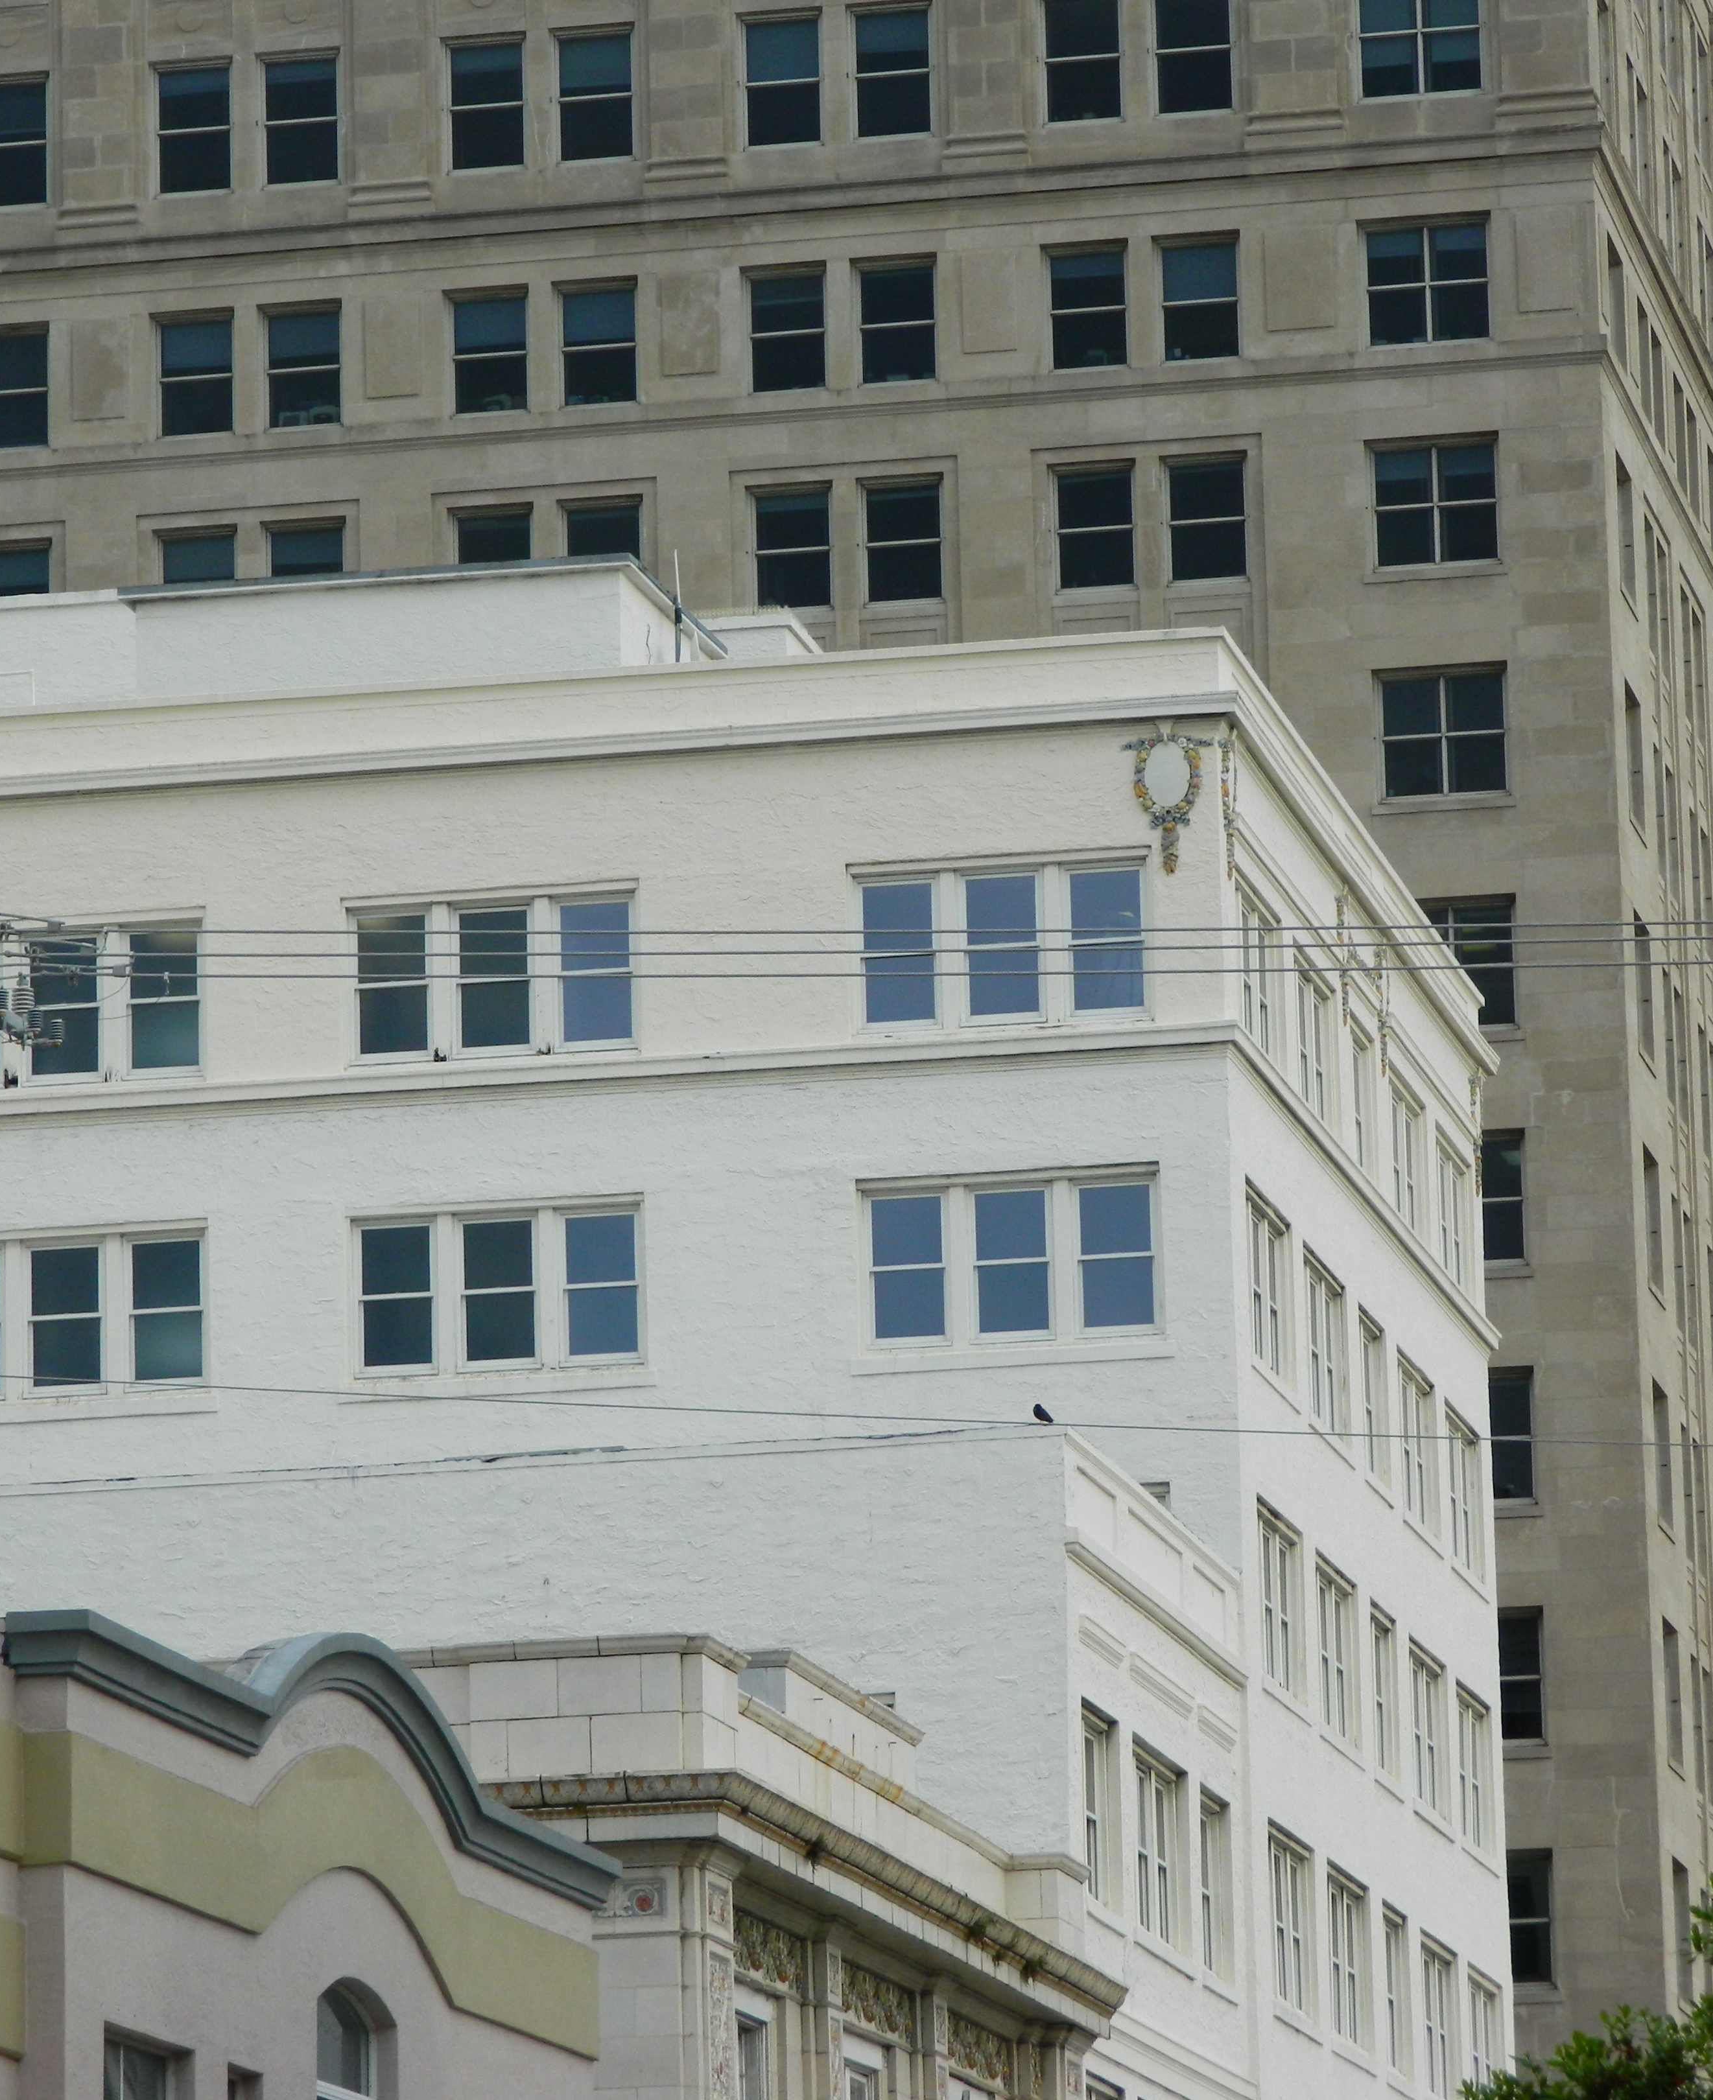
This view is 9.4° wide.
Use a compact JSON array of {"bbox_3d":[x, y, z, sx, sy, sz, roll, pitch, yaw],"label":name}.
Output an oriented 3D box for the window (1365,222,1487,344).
[{"bbox_3d":[8.354,-11.242,152.996,1.747,1.721,0.200,-4,-11,10],"label":"window"}]

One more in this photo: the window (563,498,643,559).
[{"bbox_3d":[-3.632,-6.997,150.743,1.160,1.830,0.180,-4,-11,11],"label":"window"}]

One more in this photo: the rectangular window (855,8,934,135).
[{"bbox_3d":[0.538,-14.110,151.286,1.160,1.920,0.180,-4,-11,11],"label":"rectangular window"}]

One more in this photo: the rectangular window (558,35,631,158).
[{"bbox_3d":[-3.908,-14.239,155.956,1.095,1.878,0.200,-4,-11,10],"label":"rectangular window"}]

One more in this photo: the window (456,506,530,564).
[{"bbox_3d":[-5.341,-7.122,154.199,1.110,1.795,0.200,-4,-11,10],"label":"window"}]

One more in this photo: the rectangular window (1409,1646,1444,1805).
[{"bbox_3d":[6.812,8.106,125.257,0.150,1.700,2.900,-4,-11,10],"label":"rectangular window"}]

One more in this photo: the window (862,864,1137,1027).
[{"bbox_3d":[1.520,-1.102,111.937,3.031,1.503,0.200,-4,-11,10],"label":"window"}]

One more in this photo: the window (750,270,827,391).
[{"bbox_3d":[-1.002,-10.623,154.007,1.107,1.749,0.200,-4,-11,10],"label":"window"}]

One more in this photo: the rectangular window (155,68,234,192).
[{"bbox_3d":[-9.805,-13.646,154.606,1.070,1.855,0.150,-4,-11,11],"label":"rectangular window"}]

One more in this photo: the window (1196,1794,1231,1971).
[{"bbox_3d":[3.633,8.714,109.102,0.200,1.794,1.879,-4,-11,10],"label":"window"}]

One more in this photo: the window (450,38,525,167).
[{"bbox_3d":[-5.734,-14.674,162.220,1.175,1.983,0.150,-4,-11,10],"label":"window"}]

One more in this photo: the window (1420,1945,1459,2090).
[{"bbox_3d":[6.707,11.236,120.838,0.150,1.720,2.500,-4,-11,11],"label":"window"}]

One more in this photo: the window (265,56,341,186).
[{"bbox_3d":[-8.185,-13.781,154.311,1.097,1.849,0.150,-4,-11,11],"label":"window"}]

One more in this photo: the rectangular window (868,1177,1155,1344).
[{"bbox_3d":[1.665,2.271,112.168,3.046,1.603,0.200,-4,-11,10],"label":"rectangular window"}]

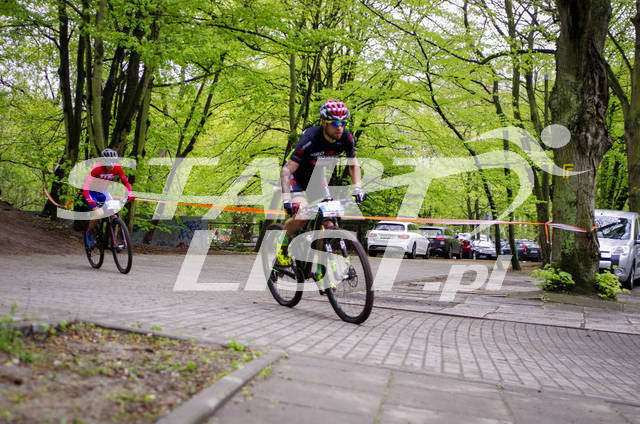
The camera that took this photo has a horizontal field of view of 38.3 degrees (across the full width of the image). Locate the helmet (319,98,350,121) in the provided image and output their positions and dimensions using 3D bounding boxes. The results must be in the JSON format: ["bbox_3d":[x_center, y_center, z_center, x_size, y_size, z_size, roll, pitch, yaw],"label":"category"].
[{"bbox_3d":[0.109,-0.822,7.420,0.210,0.170,0.285,4,10,-25],"label":"helmet"}]

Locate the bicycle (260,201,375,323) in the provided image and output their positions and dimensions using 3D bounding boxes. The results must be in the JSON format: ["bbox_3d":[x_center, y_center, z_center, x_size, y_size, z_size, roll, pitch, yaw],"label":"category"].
[{"bbox_3d":[-0.075,0.360,7.540,0.700,1.000,1.840,-9,6,-28],"label":"bicycle"}]

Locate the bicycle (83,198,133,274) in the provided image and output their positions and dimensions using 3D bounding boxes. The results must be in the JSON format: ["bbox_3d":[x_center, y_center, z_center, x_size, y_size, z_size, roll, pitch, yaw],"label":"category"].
[{"bbox_3d":[-2.925,0.325,12.620,0.680,0.990,1.840,-7,5,-32],"label":"bicycle"}]

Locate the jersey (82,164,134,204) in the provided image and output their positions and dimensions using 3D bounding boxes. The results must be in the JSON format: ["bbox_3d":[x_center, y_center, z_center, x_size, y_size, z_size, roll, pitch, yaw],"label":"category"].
[{"bbox_3d":[-2.879,-0.406,12.500,0.600,0.560,0.480,3,-1,-29],"label":"jersey"}]

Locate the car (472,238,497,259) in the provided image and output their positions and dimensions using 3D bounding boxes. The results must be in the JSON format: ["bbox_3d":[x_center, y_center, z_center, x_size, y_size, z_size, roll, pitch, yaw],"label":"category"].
[{"bbox_3d":[10.318,2.193,57.000,1.780,1.480,4.300,2,-1,-3],"label":"car"}]

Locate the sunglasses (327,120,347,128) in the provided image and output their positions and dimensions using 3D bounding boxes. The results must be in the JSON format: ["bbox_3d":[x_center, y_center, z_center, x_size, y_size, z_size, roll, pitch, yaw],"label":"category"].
[{"bbox_3d":[0.132,-0.702,7.380,0.148,0.055,0.145,4,8,-26],"label":"sunglasses"}]

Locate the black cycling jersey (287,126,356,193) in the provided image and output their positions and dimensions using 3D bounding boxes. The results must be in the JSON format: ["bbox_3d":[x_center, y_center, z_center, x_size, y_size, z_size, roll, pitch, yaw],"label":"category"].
[{"bbox_3d":[0.012,-0.430,7.550,0.520,0.560,0.420,3,-1,-27],"label":"black cycling jersey"}]

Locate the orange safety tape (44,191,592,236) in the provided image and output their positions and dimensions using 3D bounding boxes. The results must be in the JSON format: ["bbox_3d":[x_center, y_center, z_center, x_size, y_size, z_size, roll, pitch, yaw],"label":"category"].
[{"bbox_3d":[-0.831,-0.080,18.100,12.100,0.600,0.150,2,-1,27],"label":"orange safety tape"}]

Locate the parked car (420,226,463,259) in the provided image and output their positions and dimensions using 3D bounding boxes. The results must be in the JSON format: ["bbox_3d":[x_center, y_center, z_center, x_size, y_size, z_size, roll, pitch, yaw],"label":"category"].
[{"bbox_3d":[6.600,1.660,50.200,1.840,1.650,4.500,2,-1,19],"label":"parked car"}]

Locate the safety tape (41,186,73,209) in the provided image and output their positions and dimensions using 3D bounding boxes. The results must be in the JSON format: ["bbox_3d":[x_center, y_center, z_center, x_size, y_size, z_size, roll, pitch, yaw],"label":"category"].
[{"bbox_3d":[-5.855,-0.322,20.500,0.720,0.480,0.200,3,-1,-14],"label":"safety tape"}]

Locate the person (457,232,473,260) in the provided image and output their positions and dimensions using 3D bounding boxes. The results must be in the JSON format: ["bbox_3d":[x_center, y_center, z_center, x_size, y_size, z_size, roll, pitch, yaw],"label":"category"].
[{"bbox_3d":[8.301,1.925,53.000,0.620,1.550,0.450,2,-1,9],"label":"person"}]

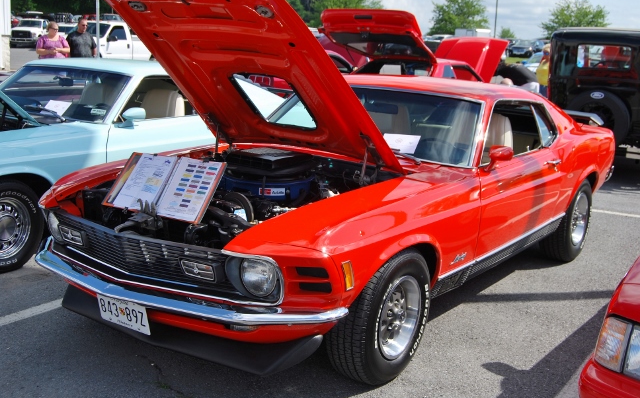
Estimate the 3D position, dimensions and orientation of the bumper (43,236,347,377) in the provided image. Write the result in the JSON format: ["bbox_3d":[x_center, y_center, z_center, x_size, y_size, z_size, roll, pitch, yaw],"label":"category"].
[{"bbox_3d":[-0.747,0.508,3.659,1.820,0.380,0.420,10,14,33],"label":"bumper"}]

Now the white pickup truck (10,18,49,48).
[{"bbox_3d":[-18.449,-11.091,54.483,2.050,1.960,6.000,3,12,3],"label":"white pickup truck"}]

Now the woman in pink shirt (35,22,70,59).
[{"bbox_3d":[-4.781,-2.363,14.763,0.560,1.630,0.380,-3,13,-23],"label":"woman in pink shirt"}]

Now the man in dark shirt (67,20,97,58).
[{"bbox_3d":[-4.382,-2.445,15.175,0.550,1.760,0.360,-6,14,-33],"label":"man in dark shirt"}]

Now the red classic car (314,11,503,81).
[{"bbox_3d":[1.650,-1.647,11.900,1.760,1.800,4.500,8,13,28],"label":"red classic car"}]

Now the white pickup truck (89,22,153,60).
[{"bbox_3d":[-6.857,-5.051,28.109,2.030,1.950,5.700,11,15,38],"label":"white pickup truck"}]

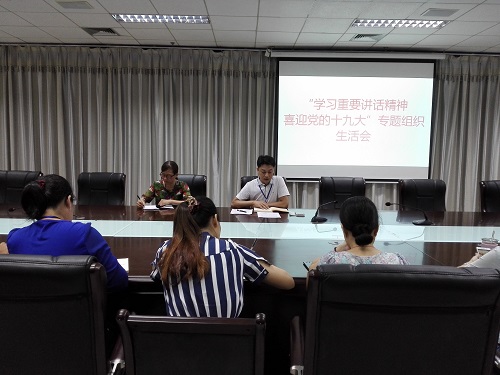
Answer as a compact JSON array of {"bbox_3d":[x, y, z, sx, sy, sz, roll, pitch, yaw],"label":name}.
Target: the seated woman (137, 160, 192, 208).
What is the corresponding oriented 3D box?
[{"bbox_3d":[-0.865,0.336,4.144,0.540,1.210,0.720,1,5,-1],"label":"seated woman"}]

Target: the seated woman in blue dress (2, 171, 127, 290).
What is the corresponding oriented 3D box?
[{"bbox_3d":[-0.766,0.556,1.705,0.520,1.240,0.750,2,6,11],"label":"seated woman in blue dress"}]

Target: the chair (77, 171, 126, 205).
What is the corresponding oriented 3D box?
[{"bbox_3d":[-1.672,0.387,4.303,0.600,1.050,0.640,1,5,-1],"label":"chair"}]

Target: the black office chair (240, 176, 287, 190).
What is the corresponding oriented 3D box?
[{"bbox_3d":[0.152,0.417,4.321,0.600,1.050,0.640,1,5,-1],"label":"black office chair"}]

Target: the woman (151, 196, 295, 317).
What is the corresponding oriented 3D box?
[{"bbox_3d":[-0.136,0.602,1.815,0.600,1.150,0.750,2,6,7],"label":"woman"}]

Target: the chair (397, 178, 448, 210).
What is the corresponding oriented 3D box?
[{"bbox_3d":[1.949,0.447,4.339,0.600,1.050,0.640,1,5,-1],"label":"chair"}]

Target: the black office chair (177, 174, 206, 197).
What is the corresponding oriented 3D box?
[{"bbox_3d":[-0.749,0.402,4.312,0.600,1.050,0.640,1,5,-1],"label":"black office chair"}]

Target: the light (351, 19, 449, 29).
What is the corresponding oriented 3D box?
[{"bbox_3d":[1.902,-2.071,5.082,1.190,0.060,0.300,1,5,-1],"label":"light"}]

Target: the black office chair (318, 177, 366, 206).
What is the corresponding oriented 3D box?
[{"bbox_3d":[1.046,0.432,4.330,0.600,1.050,0.640,1,5,-1],"label":"black office chair"}]

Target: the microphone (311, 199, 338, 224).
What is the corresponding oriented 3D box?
[{"bbox_3d":[0.693,0.194,3.605,0.130,0.150,0.486,4,6,32],"label":"microphone"}]

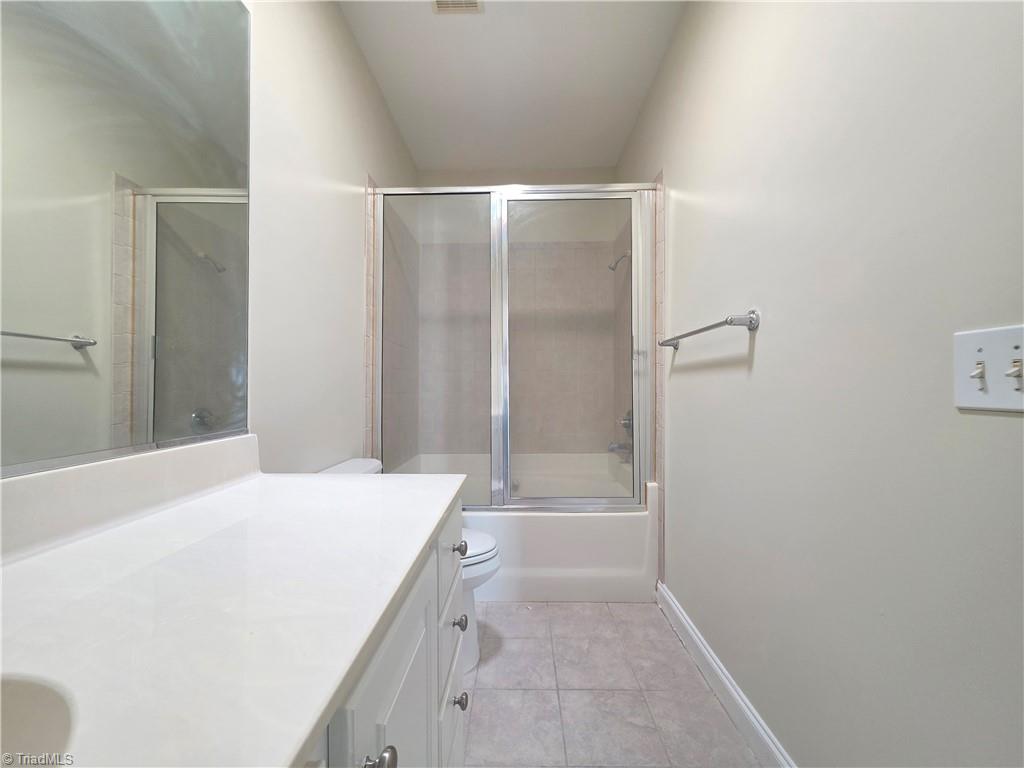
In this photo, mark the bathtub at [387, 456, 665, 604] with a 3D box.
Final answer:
[{"bbox_3d":[0.034,0.847,2.447,1.490,0.610,0.870,0,-1,1],"label":"bathtub"}]

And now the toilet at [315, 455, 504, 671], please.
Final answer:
[{"bbox_3d":[-0.384,0.750,1.582,0.690,0.790,0.430,0,-1,1],"label":"toilet"}]

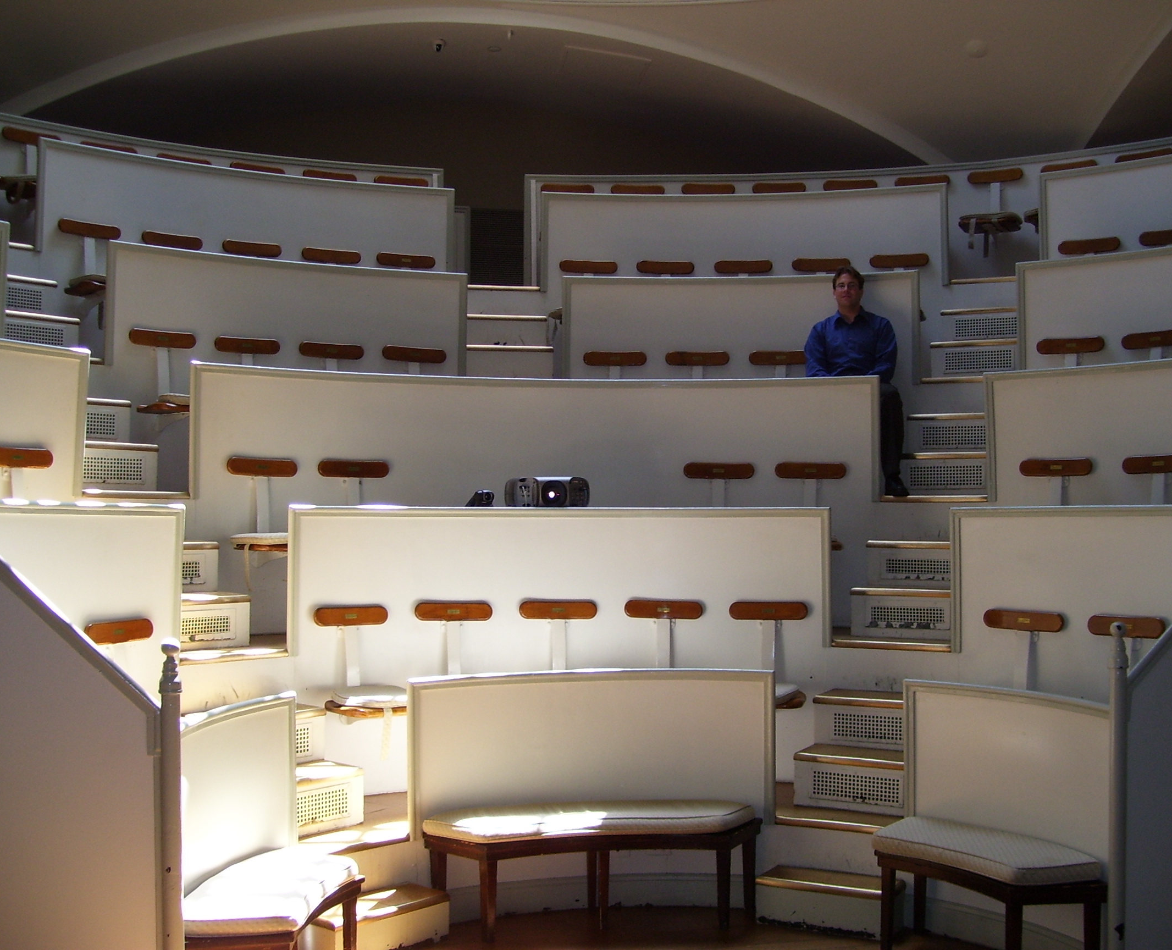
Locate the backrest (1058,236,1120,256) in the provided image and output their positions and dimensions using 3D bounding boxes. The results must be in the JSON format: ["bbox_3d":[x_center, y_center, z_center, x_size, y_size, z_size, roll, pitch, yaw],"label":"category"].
[{"bbox_3d":[2.856,-1.300,7.469,0.365,0.090,0.045,-1,-10,37],"label":"backrest"}]

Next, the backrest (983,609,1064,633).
[{"bbox_3d":[1.836,0.612,5.521,0.352,0.085,0.038,-2,-3,35],"label":"backrest"}]

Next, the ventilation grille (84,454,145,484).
[{"bbox_3d":[-2.203,-0.027,6.027,0.020,0.130,0.375,-1,-2,42],"label":"ventilation grille"}]

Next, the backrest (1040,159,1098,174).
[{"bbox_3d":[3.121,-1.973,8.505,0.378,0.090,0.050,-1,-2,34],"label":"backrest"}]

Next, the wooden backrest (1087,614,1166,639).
[{"bbox_3d":[2.328,0.652,5.667,0.045,0.096,0.369,2,-3,-44],"label":"wooden backrest"}]

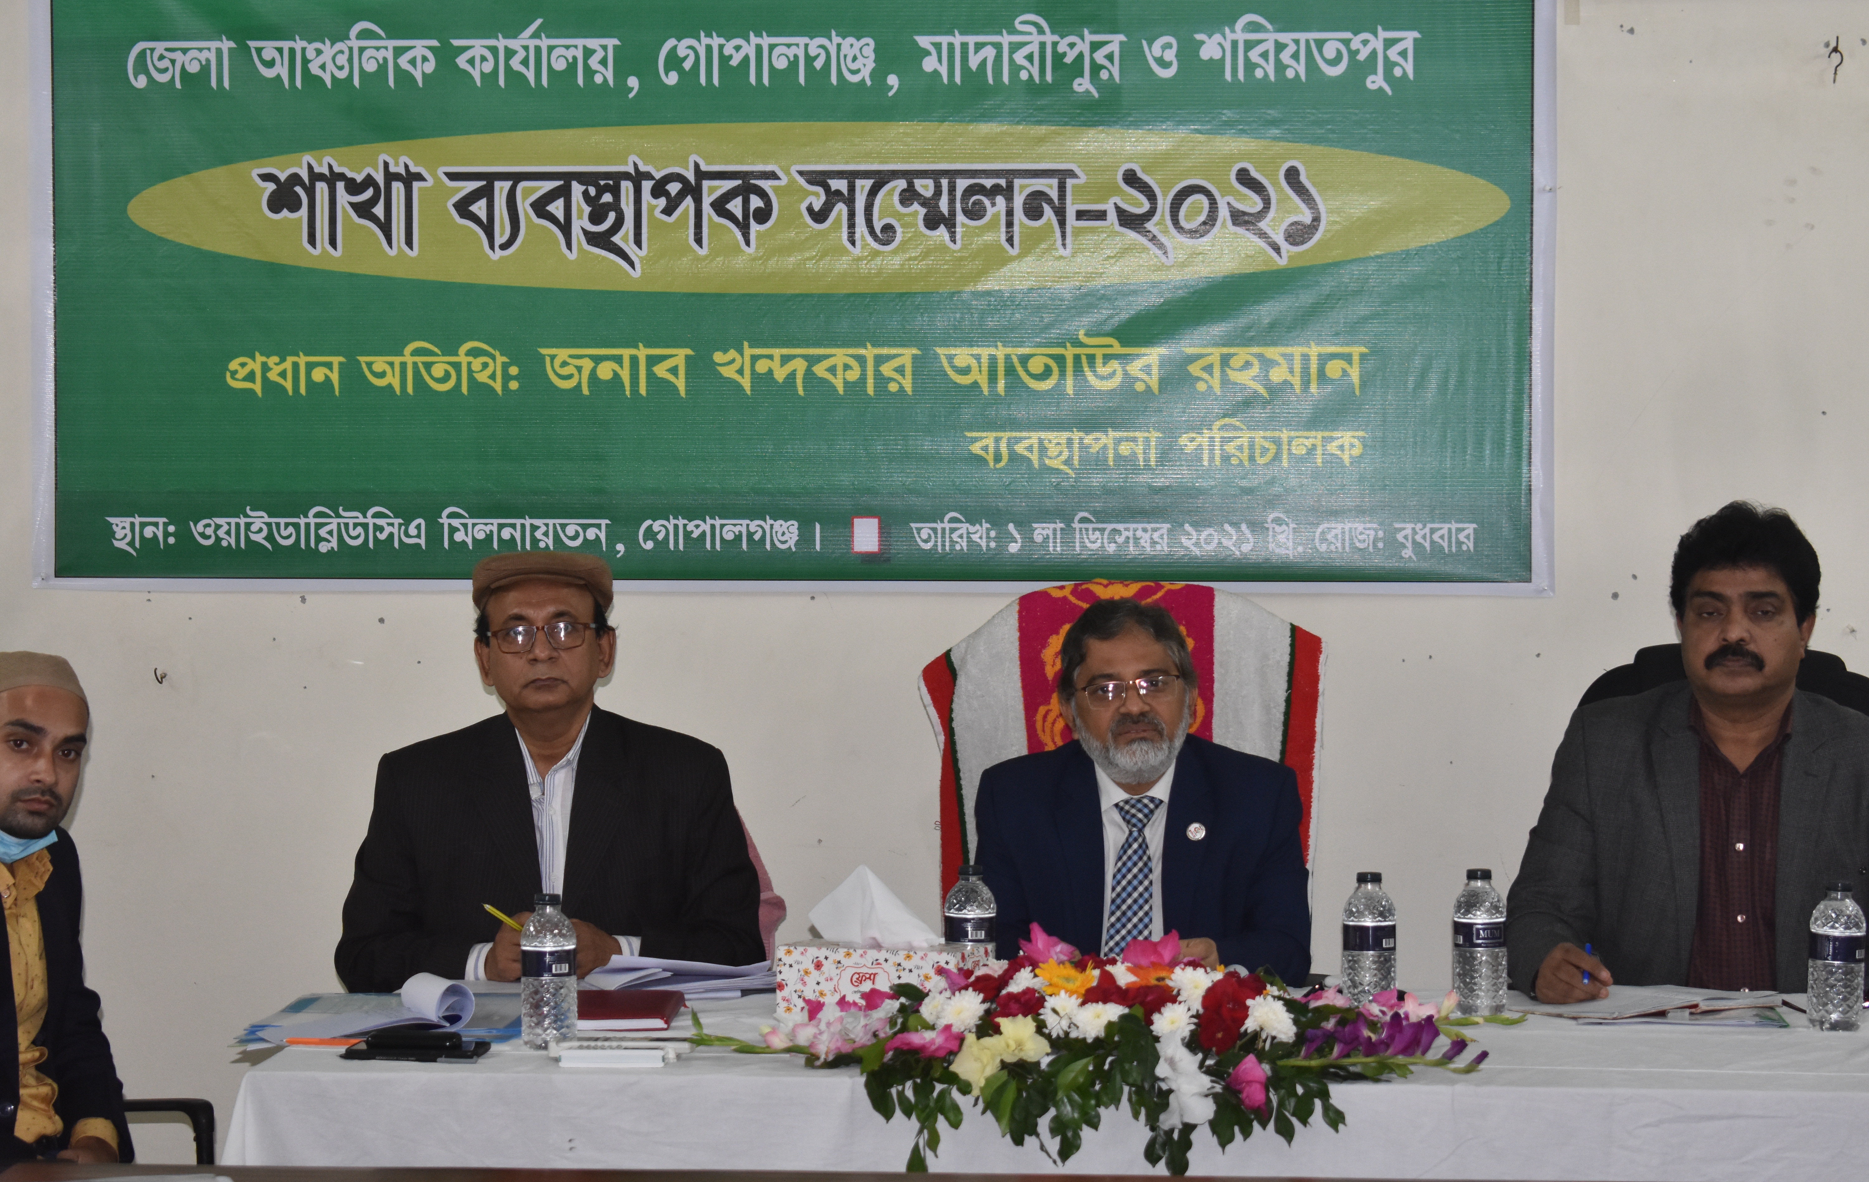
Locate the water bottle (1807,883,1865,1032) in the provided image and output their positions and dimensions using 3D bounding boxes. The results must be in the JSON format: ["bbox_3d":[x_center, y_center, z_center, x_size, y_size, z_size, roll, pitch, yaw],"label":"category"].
[{"bbox_3d":[1.096,0.443,5.170,0.066,0.182,0.066,0,2,5],"label":"water bottle"}]

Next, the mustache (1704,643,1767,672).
[{"bbox_3d":[1.020,0.085,5.420,0.077,0.035,0.030,1,2,16],"label":"mustache"}]

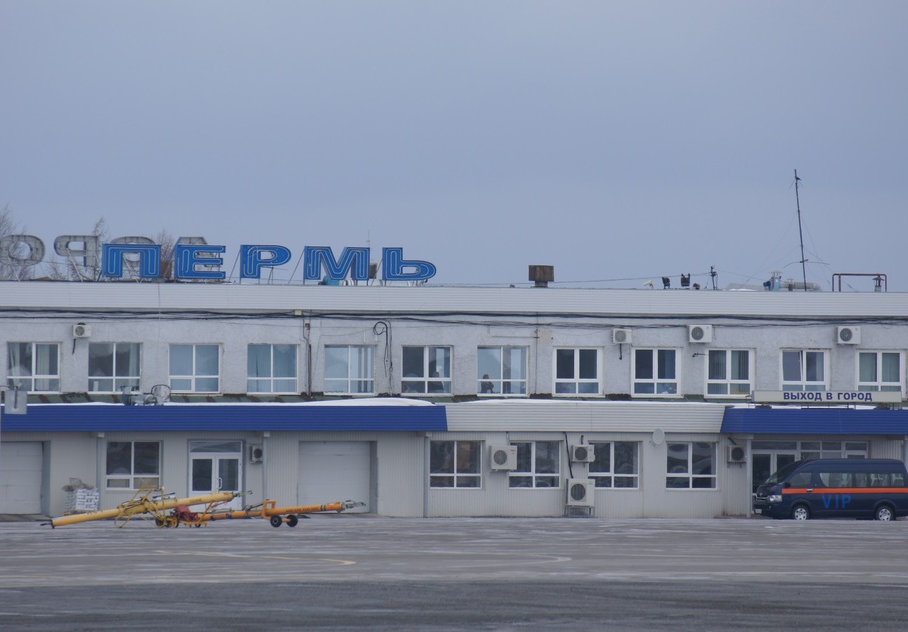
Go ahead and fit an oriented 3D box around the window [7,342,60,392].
[{"bbox_3d":[-15.084,1.868,298.318,1.930,1.820,0.150,1,-1,-20],"label":"window"}]

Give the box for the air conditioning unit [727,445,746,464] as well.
[{"bbox_3d":[10.160,4.934,296.126,0.780,0.560,0.300,1,-1,-21],"label":"air conditioning unit"}]

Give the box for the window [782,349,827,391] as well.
[{"bbox_3d":[12.602,2.048,299.458,1.894,1.708,0.120,1,-1,-23],"label":"window"}]

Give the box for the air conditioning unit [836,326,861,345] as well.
[{"bbox_3d":[14.666,0.725,308.809,0.860,0.650,0.320,1,-1,-20],"label":"air conditioning unit"}]

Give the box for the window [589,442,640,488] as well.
[{"bbox_3d":[5.620,5.283,292.985,1.931,1.657,0.120,1,-1,-23],"label":"window"}]

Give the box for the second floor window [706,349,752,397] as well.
[{"bbox_3d":[10.181,2.110,307.514,1.930,1.820,0.150,1,-1,-20],"label":"second floor window"}]

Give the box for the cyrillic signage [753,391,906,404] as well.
[{"bbox_3d":[13.277,2.879,295.608,5.792,0.398,0.200,1,-1,-23],"label":"cyrillic signage"}]

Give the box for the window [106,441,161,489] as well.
[{"bbox_3d":[-11.115,5.179,288.332,1.980,1.680,0.150,1,-1,-21],"label":"window"}]

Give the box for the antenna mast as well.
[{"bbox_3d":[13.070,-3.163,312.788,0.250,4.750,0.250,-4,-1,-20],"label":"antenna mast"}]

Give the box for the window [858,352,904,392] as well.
[{"bbox_3d":[15.934,2.180,309.608,1.930,1.820,0.150,1,-1,-20],"label":"window"}]

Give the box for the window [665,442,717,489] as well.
[{"bbox_3d":[8.476,5.346,296.438,1.900,1.760,0.150,1,-1,-20],"label":"window"}]

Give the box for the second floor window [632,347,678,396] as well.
[{"bbox_3d":[7.336,2.047,300.920,1.880,1.770,0.150,1,-1,-21],"label":"second floor window"}]

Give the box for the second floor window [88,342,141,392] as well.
[{"bbox_3d":[-11.813,1.815,289.094,1.995,1.764,0.120,1,-1,-23],"label":"second floor window"}]

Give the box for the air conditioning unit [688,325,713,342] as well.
[{"bbox_3d":[8.795,0.642,297.508,0.867,0.616,0.300,1,-1,-23],"label":"air conditioning unit"}]

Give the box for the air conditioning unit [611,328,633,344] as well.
[{"bbox_3d":[6.087,0.748,300.075,0.800,0.540,0.300,1,-1,-21],"label":"air conditioning unit"}]

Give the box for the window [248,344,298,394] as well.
[{"bbox_3d":[-6.568,1.941,301.418,1.930,1.820,0.150,1,-1,-20],"label":"window"}]

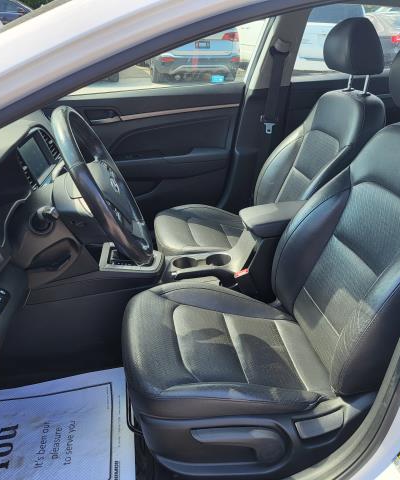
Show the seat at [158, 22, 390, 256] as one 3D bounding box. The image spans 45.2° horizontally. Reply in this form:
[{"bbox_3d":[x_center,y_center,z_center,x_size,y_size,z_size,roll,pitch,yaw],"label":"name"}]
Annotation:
[{"bbox_3d":[0.207,-0.289,1.750,0.780,0.920,0.520,-2,24,-5],"label":"seat"}]

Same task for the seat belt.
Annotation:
[{"bbox_3d":[0.295,-0.543,1.948,0.080,0.560,0.080,1,29,-6],"label":"seat belt"}]

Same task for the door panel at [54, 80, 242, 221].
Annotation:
[{"bbox_3d":[-0.249,-0.331,2.036,0.880,0.620,0.130,-2,24,-5],"label":"door panel"}]

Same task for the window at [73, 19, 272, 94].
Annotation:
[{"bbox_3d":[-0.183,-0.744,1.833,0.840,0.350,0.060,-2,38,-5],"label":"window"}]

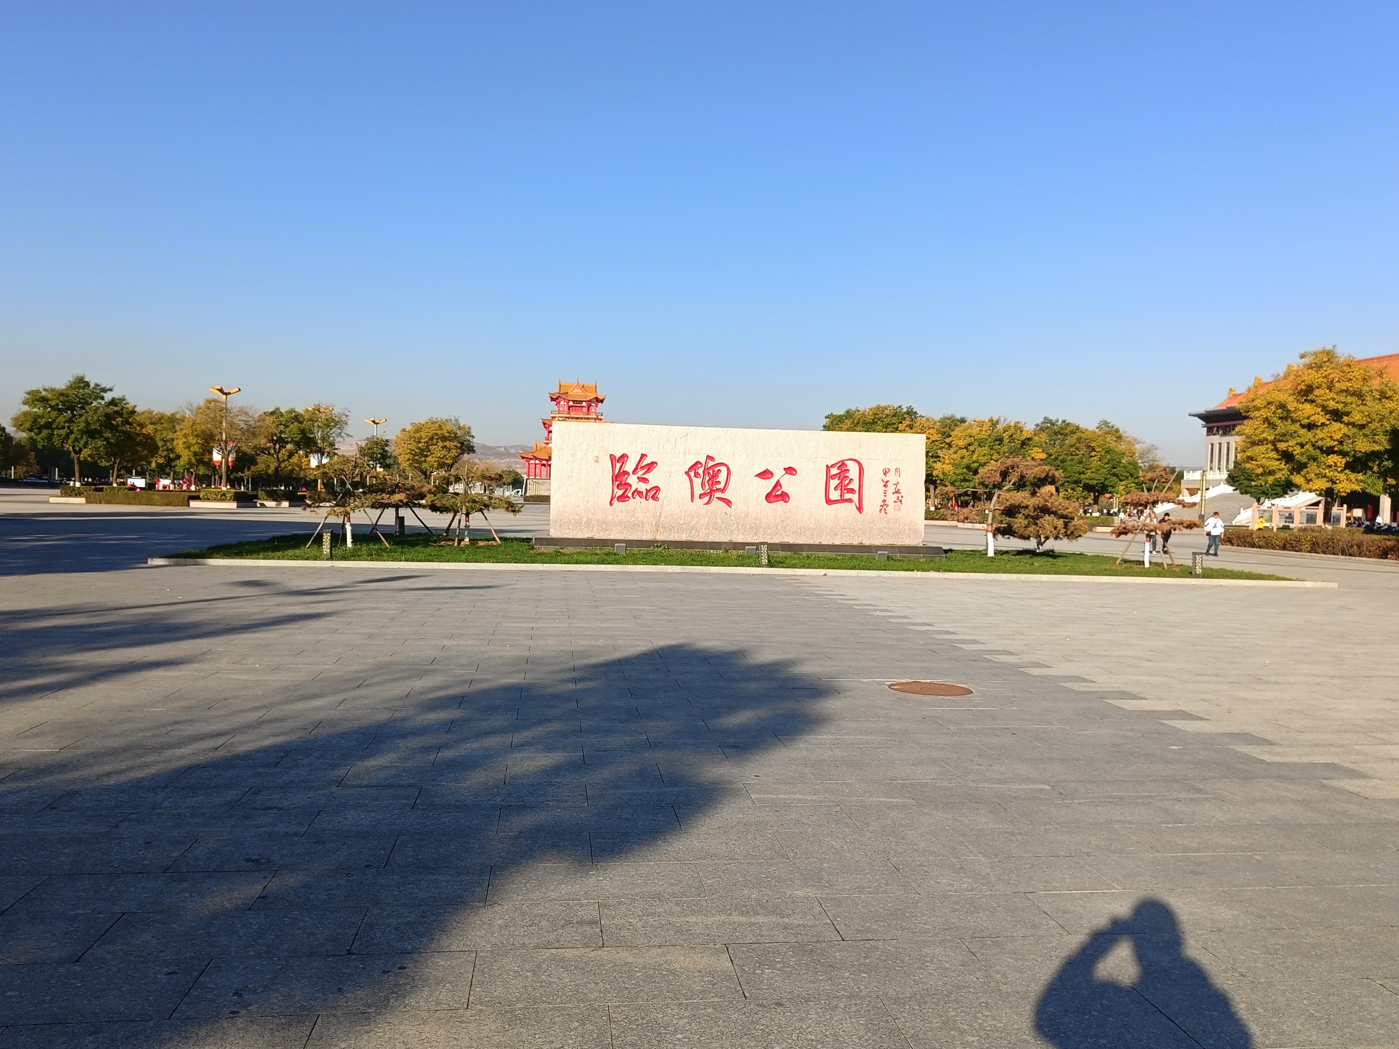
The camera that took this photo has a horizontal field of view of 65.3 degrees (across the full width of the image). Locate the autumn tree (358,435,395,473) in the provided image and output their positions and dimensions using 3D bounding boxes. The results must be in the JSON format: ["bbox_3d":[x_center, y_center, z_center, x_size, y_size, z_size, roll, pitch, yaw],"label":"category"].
[{"bbox_3d":[-31.965,-5.634,108.000,3.900,6.360,3.900,1,1,-8],"label":"autumn tree"}]

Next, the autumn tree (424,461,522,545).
[{"bbox_3d":[-6.836,-0.708,32.972,2.942,2.450,2.800,2,1,0],"label":"autumn tree"}]

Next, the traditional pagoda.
[{"bbox_3d":[-22.311,-14.913,198.000,20.500,22.330,20.000,1,1,-9],"label":"traditional pagoda"}]

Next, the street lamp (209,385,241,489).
[{"bbox_3d":[-38.205,-6.360,87.888,2.556,9.710,2.200,2,1,0],"label":"street lamp"}]

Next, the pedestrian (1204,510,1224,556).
[{"bbox_3d":[19.935,0.345,42.280,0.700,1.695,0.500,2,1,21],"label":"pedestrian"}]

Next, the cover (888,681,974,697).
[{"bbox_3d":[2.075,1.485,9.773,0.768,0.040,0.768,2,1,0],"label":"cover"}]

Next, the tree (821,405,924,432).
[{"bbox_3d":[13.251,-4.769,84.000,7.800,8.720,7.600,1,1,-8],"label":"tree"}]

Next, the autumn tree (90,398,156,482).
[{"bbox_3d":[-50.665,-6.700,95.894,5.769,9.160,6.000,2,1,0],"label":"autumn tree"}]

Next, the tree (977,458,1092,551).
[{"bbox_3d":[10.869,-0.628,35.464,3.733,3.115,3.300,2,1,0],"label":"tree"}]

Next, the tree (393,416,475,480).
[{"bbox_3d":[-27.421,-6.514,112.893,8.375,9.235,7.800,2,1,0],"label":"tree"}]

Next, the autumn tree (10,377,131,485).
[{"bbox_3d":[-46.034,-6.530,80.000,8.600,8.810,8.200,1,1,-8],"label":"autumn tree"}]

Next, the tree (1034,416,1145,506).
[{"bbox_3d":[31.166,-4.128,87.899,8.902,8.730,8.000,2,1,0],"label":"tree"}]

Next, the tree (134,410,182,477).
[{"bbox_3d":[-47.148,-6.302,95.000,4.700,7.470,4.900,1,1,-8],"label":"tree"}]

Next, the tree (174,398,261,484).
[{"bbox_3d":[-34.193,-5.324,77.500,6.300,7.280,6.100,1,1,-8],"label":"tree"}]

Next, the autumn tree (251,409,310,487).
[{"bbox_3d":[-33.034,-5.557,86.000,4.900,7.410,5.000,1,1,-8],"label":"autumn tree"}]

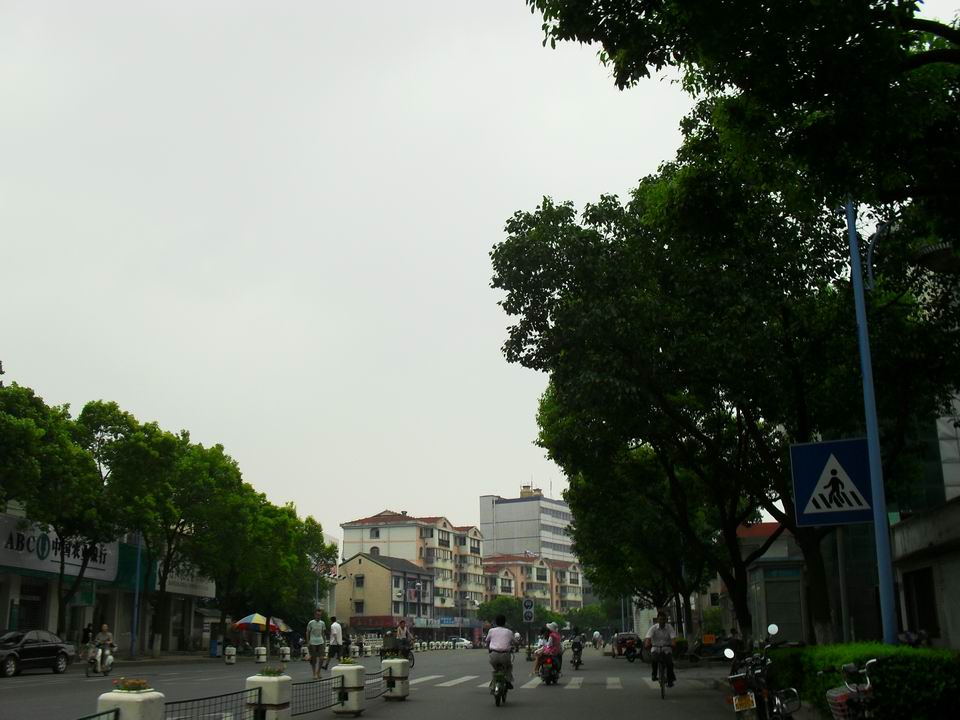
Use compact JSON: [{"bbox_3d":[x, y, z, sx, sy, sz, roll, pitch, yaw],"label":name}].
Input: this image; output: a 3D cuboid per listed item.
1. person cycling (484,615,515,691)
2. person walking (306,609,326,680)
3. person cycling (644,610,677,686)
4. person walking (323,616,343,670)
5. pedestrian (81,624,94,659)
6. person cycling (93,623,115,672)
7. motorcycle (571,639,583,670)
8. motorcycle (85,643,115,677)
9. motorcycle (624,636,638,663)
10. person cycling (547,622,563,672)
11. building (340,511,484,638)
[{"bbox_3d":[0.356,5.076,16.854,0.550,1.270,0.750,-2,-16,5],"label":"person cycling"},{"bbox_3d":[-4.397,7.666,26.101,0.550,1.770,0.380,3,-16,-10],"label":"person walking"},{"bbox_3d":[3.423,5.454,18.407,0.580,1.380,0.720,-2,-16,7],"label":"person cycling"},{"bbox_3d":[-5.220,10.106,34.349,0.480,1.710,0.480,-6,-17,21],"label":"person walking"},{"bbox_3d":[-16.887,12.226,41.760,0.360,1.600,0.480,-13,-20,38],"label":"pedestrian"},{"bbox_3d":[-11.532,8.824,29.728,0.550,1.430,0.750,13,-20,-38],"label":"person cycling"},{"bbox_3d":[3.455,10.514,34.746,0.680,1.100,1.850,-2,-16,6],"label":"motorcycle"},{"bbox_3d":[-11.607,9.108,29.647,0.660,1.080,1.700,13,-20,-38],"label":"motorcycle"},{"bbox_3d":[6.955,13.295,44.557,0.700,1.120,1.850,-5,-17,16],"label":"motorcycle"},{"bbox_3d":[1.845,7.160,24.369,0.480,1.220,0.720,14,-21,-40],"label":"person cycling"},{"bbox_3d":[-9.730,35.330,155.620,13.200,19.800,27.100,-6,-17,21],"label":"building"}]

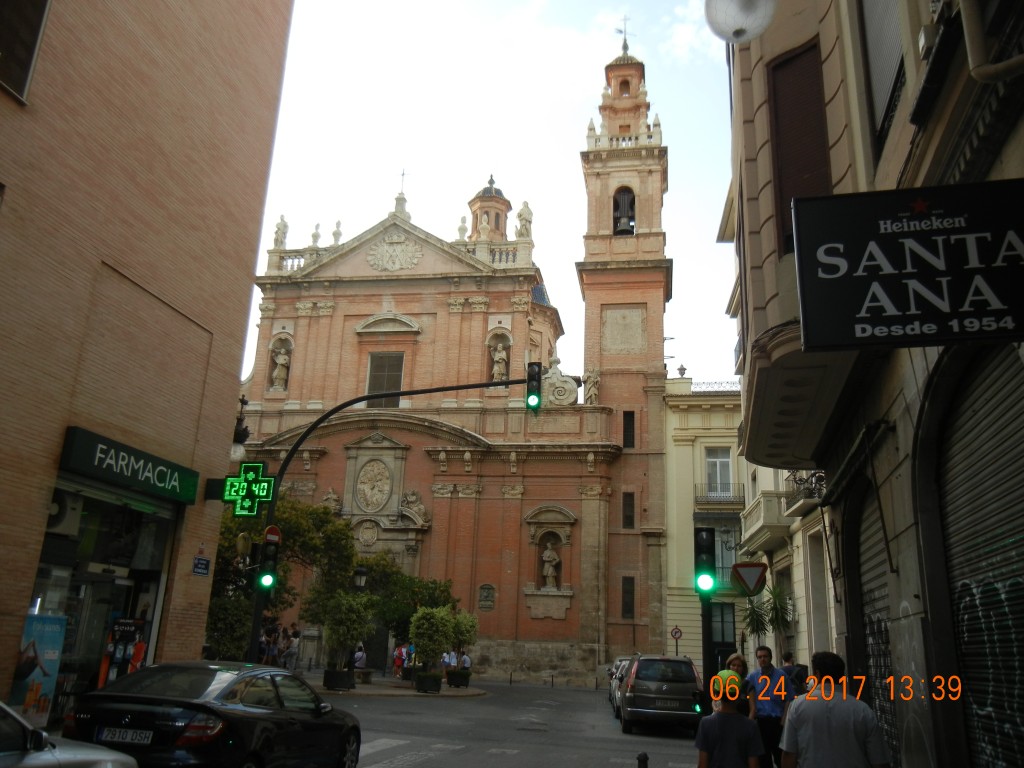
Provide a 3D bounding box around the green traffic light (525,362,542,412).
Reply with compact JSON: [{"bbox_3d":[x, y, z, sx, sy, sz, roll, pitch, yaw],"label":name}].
[{"bbox_3d":[0.394,0.064,16.259,0.280,0.900,0.340,-1,-17,10],"label":"green traffic light"}]

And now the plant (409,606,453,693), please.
[{"bbox_3d":[-3.002,9.781,32.706,1.600,3.004,1.600,-1,-17,12],"label":"plant"}]

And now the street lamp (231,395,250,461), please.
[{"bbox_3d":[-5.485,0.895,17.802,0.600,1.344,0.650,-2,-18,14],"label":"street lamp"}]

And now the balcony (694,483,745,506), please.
[{"bbox_3d":[10.591,5.664,45.301,2.500,1.184,0.650,-1,-17,12],"label":"balcony"}]

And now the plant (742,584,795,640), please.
[{"bbox_3d":[6.153,6.548,21.416,1.150,3.300,1.100,-1,-17,12],"label":"plant"}]

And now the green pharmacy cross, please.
[{"bbox_3d":[-4.656,1.864,15.683,0.950,0.960,0.200,-1,-17,10],"label":"green pharmacy cross"}]

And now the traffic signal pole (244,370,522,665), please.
[{"bbox_3d":[-2.213,2.944,15.803,4.808,6.354,0.300,-1,-17,10],"label":"traffic signal pole"}]

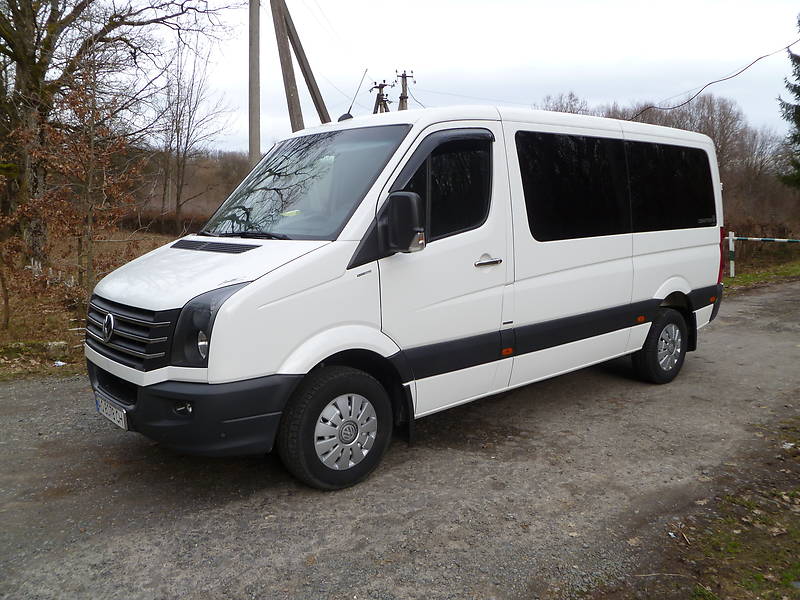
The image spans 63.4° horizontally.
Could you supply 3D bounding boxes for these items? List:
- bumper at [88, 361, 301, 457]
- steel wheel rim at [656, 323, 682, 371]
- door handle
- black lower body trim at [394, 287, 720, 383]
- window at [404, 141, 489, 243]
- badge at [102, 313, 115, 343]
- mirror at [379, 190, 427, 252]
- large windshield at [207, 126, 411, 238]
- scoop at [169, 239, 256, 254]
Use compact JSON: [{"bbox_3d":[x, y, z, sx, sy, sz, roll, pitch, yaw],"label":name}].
[{"bbox_3d":[-1.407,0.540,3.900,0.740,0.430,1.940,-8,11,-40],"label":"bumper"},{"bbox_3d":[2.477,0.434,6.000,0.430,0.430,0.120,-8,11,-40],"label":"steel wheel rim"},{"bbox_3d":[0.567,-0.244,4.190,0.250,0.045,0.055,-8,11,-40],"label":"door handle"},{"bbox_3d":[1.598,0.180,5.151,4.350,0.215,0.070,-8,11,-40],"label":"black lower body trim"},{"bbox_3d":[0.271,-0.684,3.986,0.950,0.650,0.070,-8,3,-40],"label":"window"},{"bbox_3d":[-1.647,0.160,3.645,0.030,0.160,0.160,5,2,-41],"label":"badge"},{"bbox_3d":[0.000,-0.418,3.547,0.180,0.335,0.250,-8,11,-40],"label":"mirror"},{"bbox_3d":[-0.710,-0.803,4.333,1.740,0.950,0.160,8,-31,49],"label":"large windshield"},{"bbox_3d":[-1.166,-0.337,3.998,0.150,0.060,1.050,-32,25,-34],"label":"scoop"}]

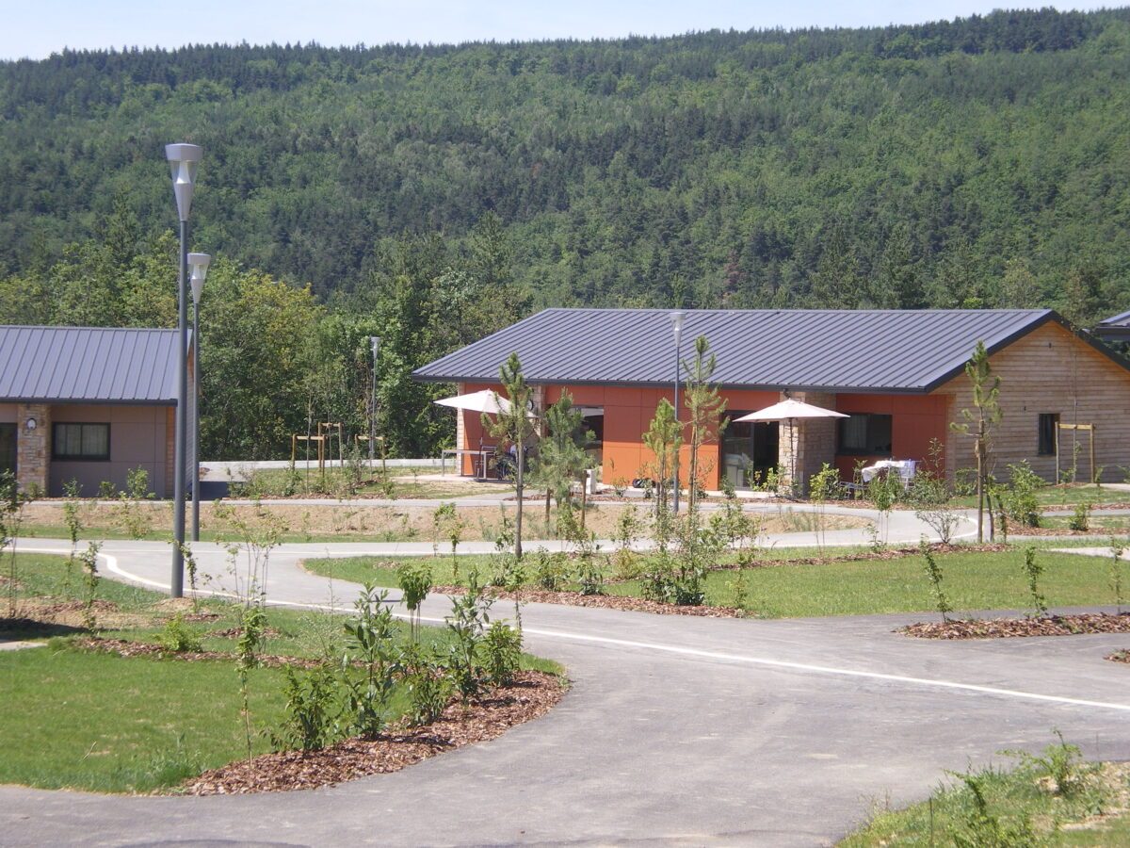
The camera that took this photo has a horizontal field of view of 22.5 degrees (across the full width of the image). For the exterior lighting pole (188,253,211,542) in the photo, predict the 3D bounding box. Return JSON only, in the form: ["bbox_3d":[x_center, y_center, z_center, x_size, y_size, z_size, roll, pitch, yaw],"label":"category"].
[{"bbox_3d":[-6.121,-0.447,47.308,0.400,4.800,0.400,1,2,0],"label":"exterior lighting pole"}]

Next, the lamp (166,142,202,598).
[{"bbox_3d":[-4.052,-0.557,29.972,0.400,4.800,0.400,1,2,0],"label":"lamp"}]

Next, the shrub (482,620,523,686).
[{"bbox_3d":[-0.434,1.591,19.700,0.274,0.457,0.261,1,2,0],"label":"shrub"}]

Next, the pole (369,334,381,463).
[{"bbox_3d":[-7.254,-0.931,108.032,0.400,4.800,0.400,1,2,0],"label":"pole"}]

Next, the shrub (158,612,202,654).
[{"bbox_3d":[-3.021,1.645,22.300,0.340,0.325,0.323,1,2,0],"label":"shrub"}]

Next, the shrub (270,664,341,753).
[{"bbox_3d":[-1.411,1.550,15.500,0.380,0.483,0.361,1,2,0],"label":"shrub"}]

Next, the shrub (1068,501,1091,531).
[{"bbox_3d":[10.782,1.943,59.500,0.473,0.631,0.450,1,2,0],"label":"shrub"}]

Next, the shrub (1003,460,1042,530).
[{"bbox_3d":[9.900,1.519,61.500,0.856,1.468,0.814,1,2,0],"label":"shrub"}]

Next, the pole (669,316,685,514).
[{"bbox_3d":[2.675,-0.264,67.805,0.400,4.800,0.400,1,2,0],"label":"pole"}]

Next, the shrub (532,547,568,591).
[{"bbox_3d":[-0.179,1.664,32.700,0.412,0.499,0.391,1,2,0],"label":"shrub"}]

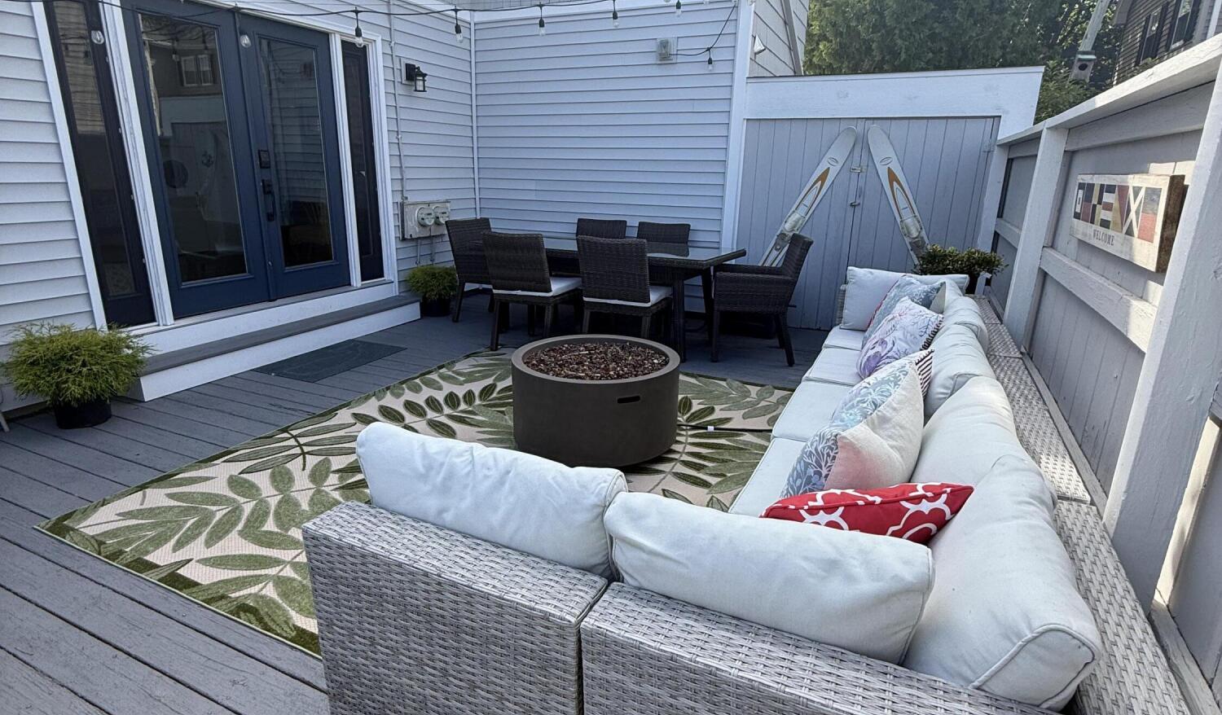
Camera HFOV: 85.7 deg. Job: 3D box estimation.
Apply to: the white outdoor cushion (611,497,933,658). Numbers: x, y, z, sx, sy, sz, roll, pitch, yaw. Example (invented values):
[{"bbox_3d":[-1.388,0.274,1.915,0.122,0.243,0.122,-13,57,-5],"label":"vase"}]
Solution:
[{"bbox_3d":[0.258,0.438,1.164,0.520,0.390,0.175,9,29,24],"label":"white outdoor cushion"}]

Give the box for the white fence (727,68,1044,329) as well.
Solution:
[{"bbox_3d":[2.059,-1.209,5.314,2.100,2.050,0.100,8,18,24],"label":"white fence"}]

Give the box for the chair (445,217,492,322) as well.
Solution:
[{"bbox_3d":[-1.045,-0.773,5.866,0.610,0.870,0.550,9,17,24],"label":"chair"}]

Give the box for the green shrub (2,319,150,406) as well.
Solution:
[{"bbox_3d":[-2.713,0.001,3.365,0.560,0.390,0.560,8,18,24],"label":"green shrub"}]

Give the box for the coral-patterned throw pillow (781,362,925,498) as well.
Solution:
[{"bbox_3d":[0.767,0.247,1.978,0.440,0.410,0.180,-11,37,-36],"label":"coral-patterned throw pillow"}]

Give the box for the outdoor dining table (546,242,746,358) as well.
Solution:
[{"bbox_3d":[-0.028,-0.509,5.160,1.860,0.730,0.930,8,18,24],"label":"outdoor dining table"}]

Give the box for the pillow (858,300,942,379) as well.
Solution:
[{"bbox_3d":[1.283,-0.046,2.958,0.140,0.430,0.430,27,15,-3],"label":"pillow"}]

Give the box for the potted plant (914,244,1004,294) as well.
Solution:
[{"bbox_3d":[2.245,-0.408,4.328,0.470,0.640,0.460,9,17,24],"label":"potted plant"}]

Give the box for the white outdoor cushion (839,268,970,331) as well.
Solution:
[{"bbox_3d":[1.683,-0.320,3.809,0.620,0.385,0.170,8,6,24],"label":"white outdoor cushion"}]

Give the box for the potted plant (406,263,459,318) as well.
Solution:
[{"bbox_3d":[-1.666,-0.639,6.223,0.500,0.470,0.500,1,16,0],"label":"potted plant"}]

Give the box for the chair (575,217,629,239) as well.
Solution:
[{"bbox_3d":[-0.175,-0.769,5.899,0.490,0.875,0.600,9,17,24],"label":"chair"}]

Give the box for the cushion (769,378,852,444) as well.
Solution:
[{"bbox_3d":[1.090,0.299,2.672,0.720,0.120,0.720,9,18,24],"label":"cushion"}]

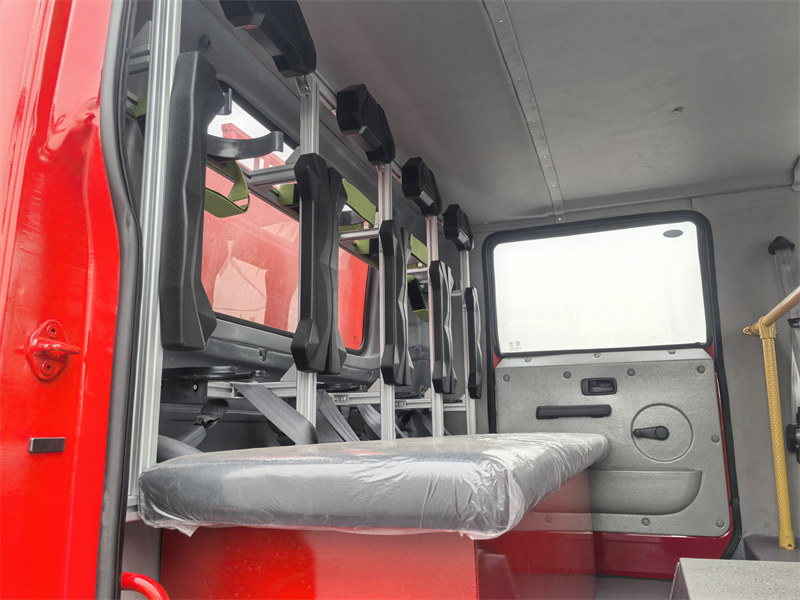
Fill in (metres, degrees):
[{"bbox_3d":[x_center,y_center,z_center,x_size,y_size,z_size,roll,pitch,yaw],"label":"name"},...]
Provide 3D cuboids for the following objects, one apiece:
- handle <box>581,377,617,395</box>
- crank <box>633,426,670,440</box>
[{"bbox_3d":[0.802,0.347,2.602,0.138,0.067,0.032,-5,-12,19],"label":"handle"},{"bbox_3d":[0.965,0.513,2.481,0.128,0.053,0.050,-5,-12,19],"label":"crank"}]

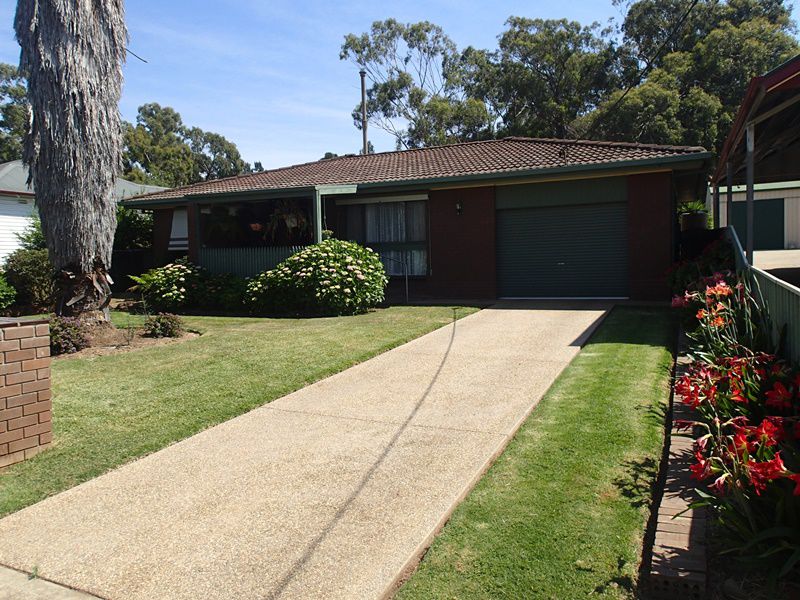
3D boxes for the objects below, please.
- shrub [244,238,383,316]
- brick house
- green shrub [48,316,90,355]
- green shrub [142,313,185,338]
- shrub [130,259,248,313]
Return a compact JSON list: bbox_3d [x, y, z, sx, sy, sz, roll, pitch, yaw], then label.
[{"bbox_3d":[-1.793,-0.571,13.132,3.500,1.640,2.000,0,1,25],"label":"shrub"},{"bbox_3d":[0.864,-2.596,19.392,16.280,5.120,10.350,0,1,25],"label":"brick house"},{"bbox_3d":[-5.078,0.487,8.727,0.780,0.580,0.750,0,1,25],"label":"green shrub"},{"bbox_3d":[-4.031,0.384,9.856,0.660,0.430,0.660,0,1,25],"label":"green shrub"},{"bbox_3d":[-5.343,-0.423,14.870,3.700,1.280,1.800,0,1,25],"label":"shrub"}]

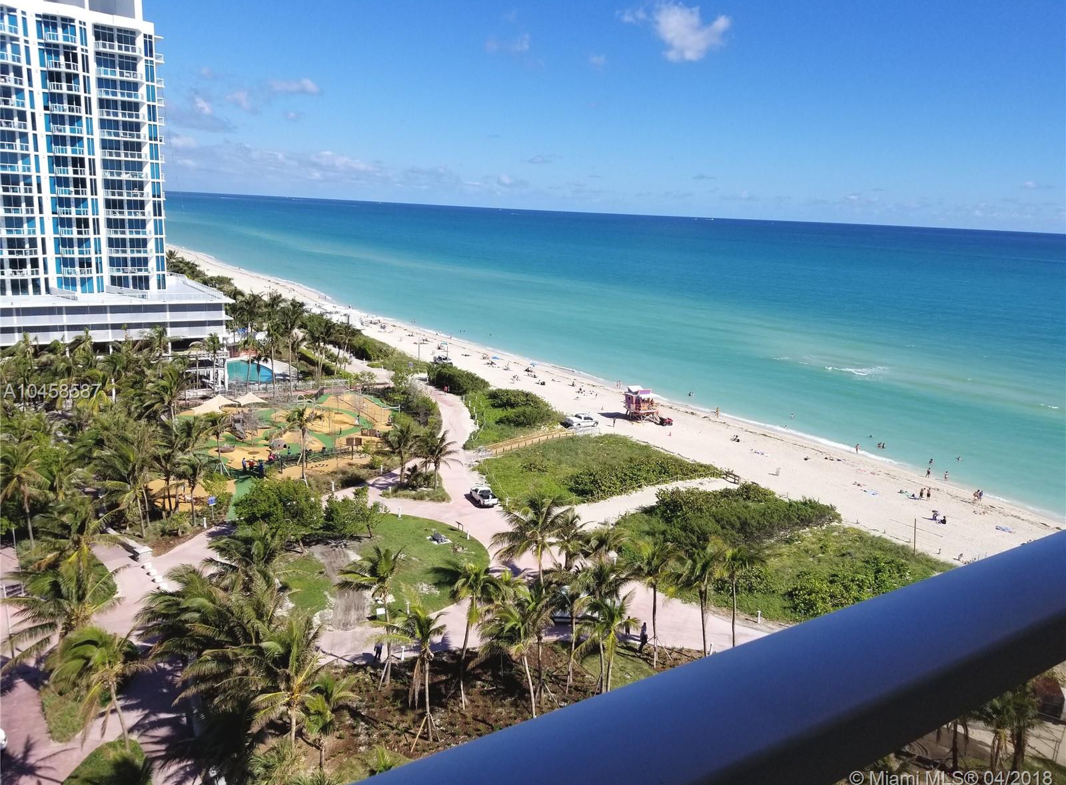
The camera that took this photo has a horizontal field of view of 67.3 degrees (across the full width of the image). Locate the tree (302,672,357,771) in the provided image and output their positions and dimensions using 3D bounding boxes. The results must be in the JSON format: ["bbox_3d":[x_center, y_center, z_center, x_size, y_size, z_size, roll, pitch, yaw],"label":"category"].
[{"bbox_3d":[-12.012,19.611,47.197,3.150,6.410,3.000,-1,13,-15],"label":"tree"}]

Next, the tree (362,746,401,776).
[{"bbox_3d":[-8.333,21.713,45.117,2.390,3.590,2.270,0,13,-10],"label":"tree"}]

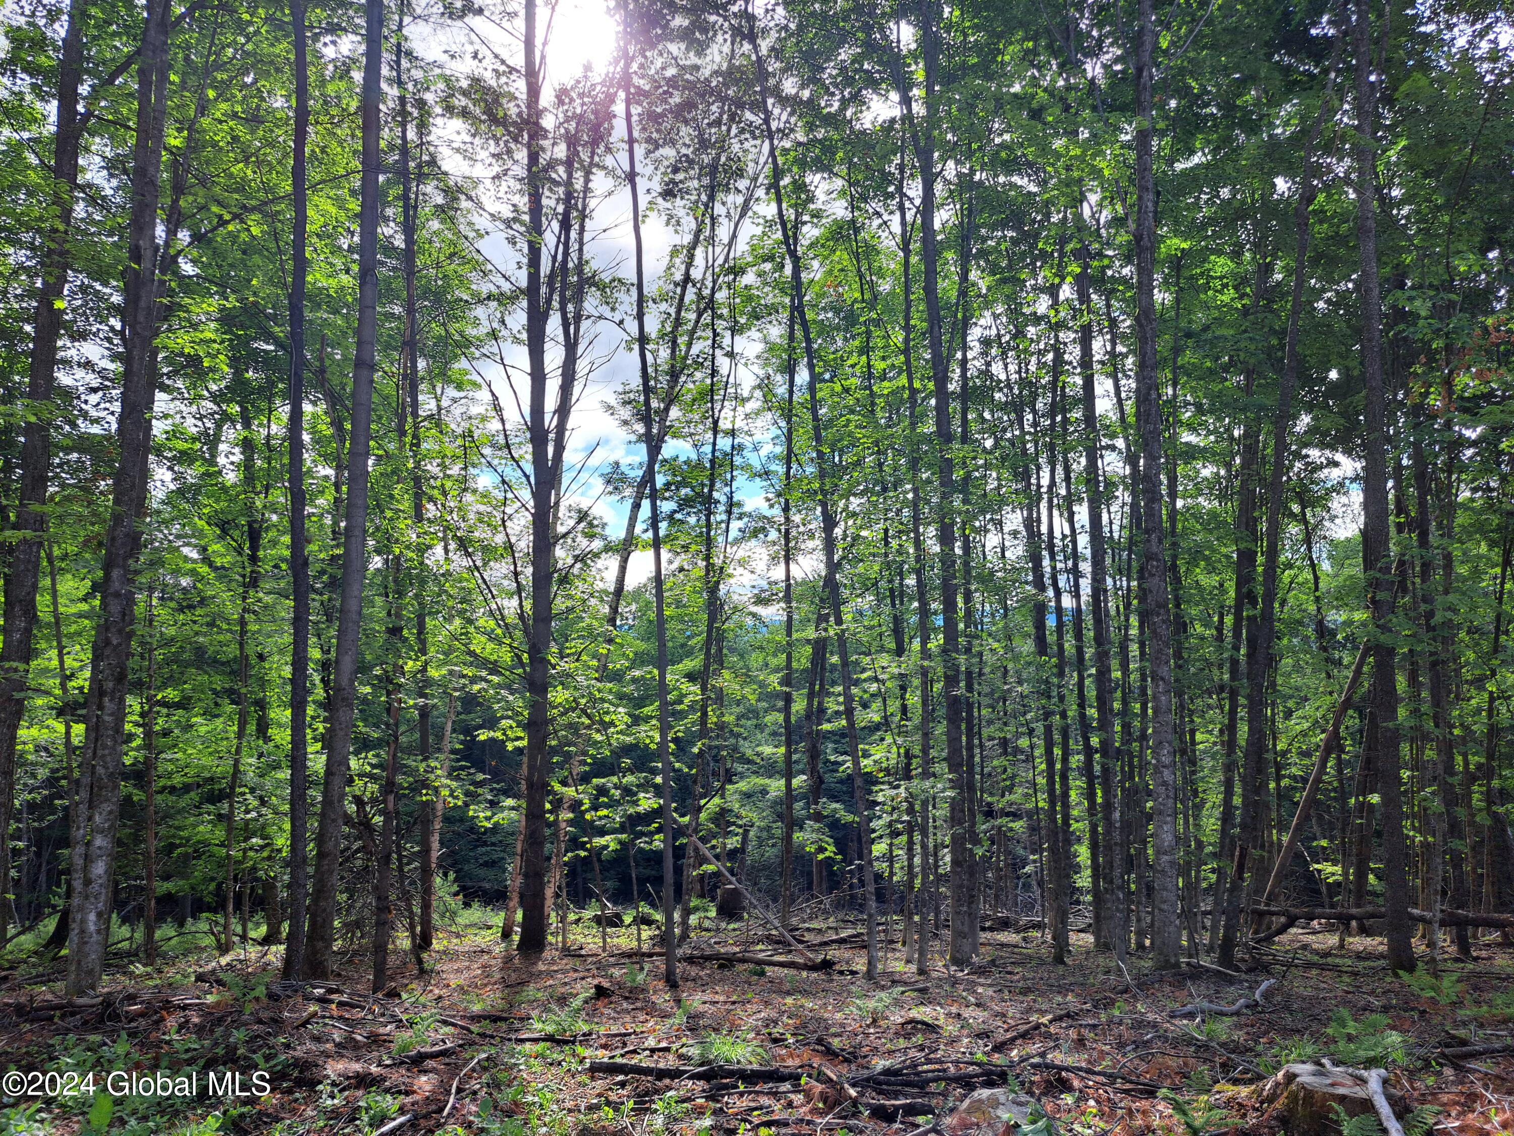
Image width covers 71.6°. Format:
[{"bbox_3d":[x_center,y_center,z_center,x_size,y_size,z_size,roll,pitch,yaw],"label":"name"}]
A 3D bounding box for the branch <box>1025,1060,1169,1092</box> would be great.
[{"bbox_3d":[1.775,2.626,5.488,0.684,0.070,0.070,-3,-6,30],"label":"branch"}]

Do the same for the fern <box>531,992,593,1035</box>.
[{"bbox_3d":[-1.216,2.742,6.534,0.360,0.200,0.320,0,-5,0],"label":"fern"}]

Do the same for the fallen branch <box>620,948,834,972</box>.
[{"bbox_3d":[-0.270,3.173,8.666,1.812,0.150,0.160,-1,-6,14],"label":"fallen branch"}]

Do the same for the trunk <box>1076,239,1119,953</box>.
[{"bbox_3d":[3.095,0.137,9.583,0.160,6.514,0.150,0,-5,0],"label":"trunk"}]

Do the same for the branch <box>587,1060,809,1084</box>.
[{"bbox_3d":[-0.312,2.610,5.456,1.157,0.070,0.080,0,-6,6],"label":"branch"}]

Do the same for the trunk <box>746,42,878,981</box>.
[{"bbox_3d":[0.436,-0.758,8.449,0.220,7.889,0.160,-7,-5,-1],"label":"trunk"}]

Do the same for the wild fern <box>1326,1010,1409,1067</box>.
[{"bbox_3d":[3.488,2.636,6.005,0.450,0.260,0.420,0,-5,0],"label":"wild fern"}]

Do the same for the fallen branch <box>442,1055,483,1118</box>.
[{"bbox_3d":[-1.472,2.578,5.316,0.130,0.070,0.895,1,-6,-6],"label":"fallen branch"}]

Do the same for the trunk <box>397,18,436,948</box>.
[{"bbox_3d":[-3.091,-0.874,9.446,0.140,8.414,0.130,-3,-5,0],"label":"trunk"}]

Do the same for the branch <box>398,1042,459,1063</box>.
[{"bbox_3d":[-1.818,2.680,5.841,0.332,0.060,0.070,5,-7,-40],"label":"branch"}]

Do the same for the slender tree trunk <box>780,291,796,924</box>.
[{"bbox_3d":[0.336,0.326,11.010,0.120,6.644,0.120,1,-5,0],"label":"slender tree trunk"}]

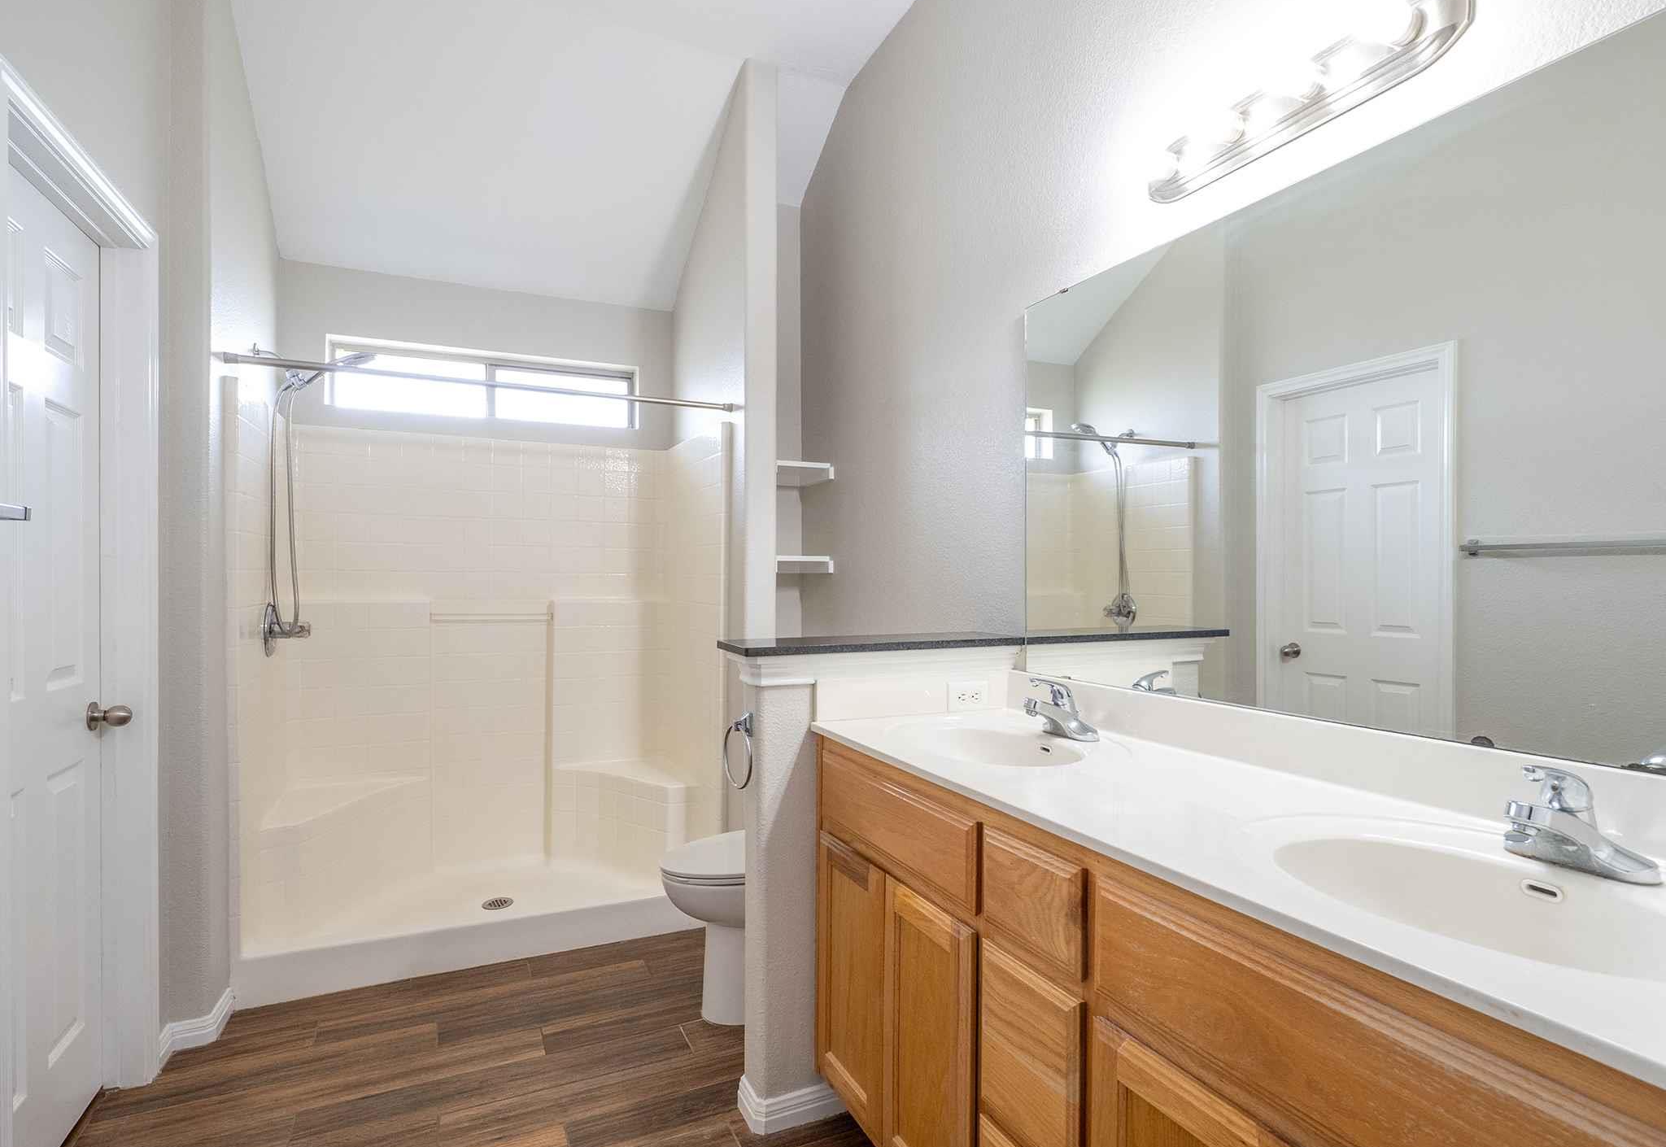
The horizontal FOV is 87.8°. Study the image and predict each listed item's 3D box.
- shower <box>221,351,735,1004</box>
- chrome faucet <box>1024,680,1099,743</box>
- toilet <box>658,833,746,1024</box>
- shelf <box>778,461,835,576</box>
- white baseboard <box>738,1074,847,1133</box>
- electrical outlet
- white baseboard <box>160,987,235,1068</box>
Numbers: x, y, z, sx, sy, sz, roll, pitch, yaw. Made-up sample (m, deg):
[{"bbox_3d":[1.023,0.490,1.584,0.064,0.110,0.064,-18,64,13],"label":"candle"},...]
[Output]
[{"bbox_3d":[-1.223,0.326,3.193,1.525,1.870,0.850,0,0,-24],"label":"shower"},{"bbox_3d":[0.469,0.285,1.840,0.155,0.125,0.155,0,0,-24],"label":"chrome faucet"},{"bbox_3d":[-0.151,0.889,2.601,0.735,0.740,0.440,0,0,-24],"label":"toilet"},{"bbox_3d":[-0.168,-0.201,3.309,0.220,0.405,0.290,0,0,-24],"label":"shelf"},{"bbox_3d":[-0.098,1.218,2.038,0.235,0.078,0.137,0,0,-24],"label":"white baseboard"},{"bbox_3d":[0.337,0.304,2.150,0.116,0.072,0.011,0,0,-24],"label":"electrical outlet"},{"bbox_3d":[-1.722,1.219,2.332,0.110,0.078,0.330,0,0,-24],"label":"white baseboard"}]

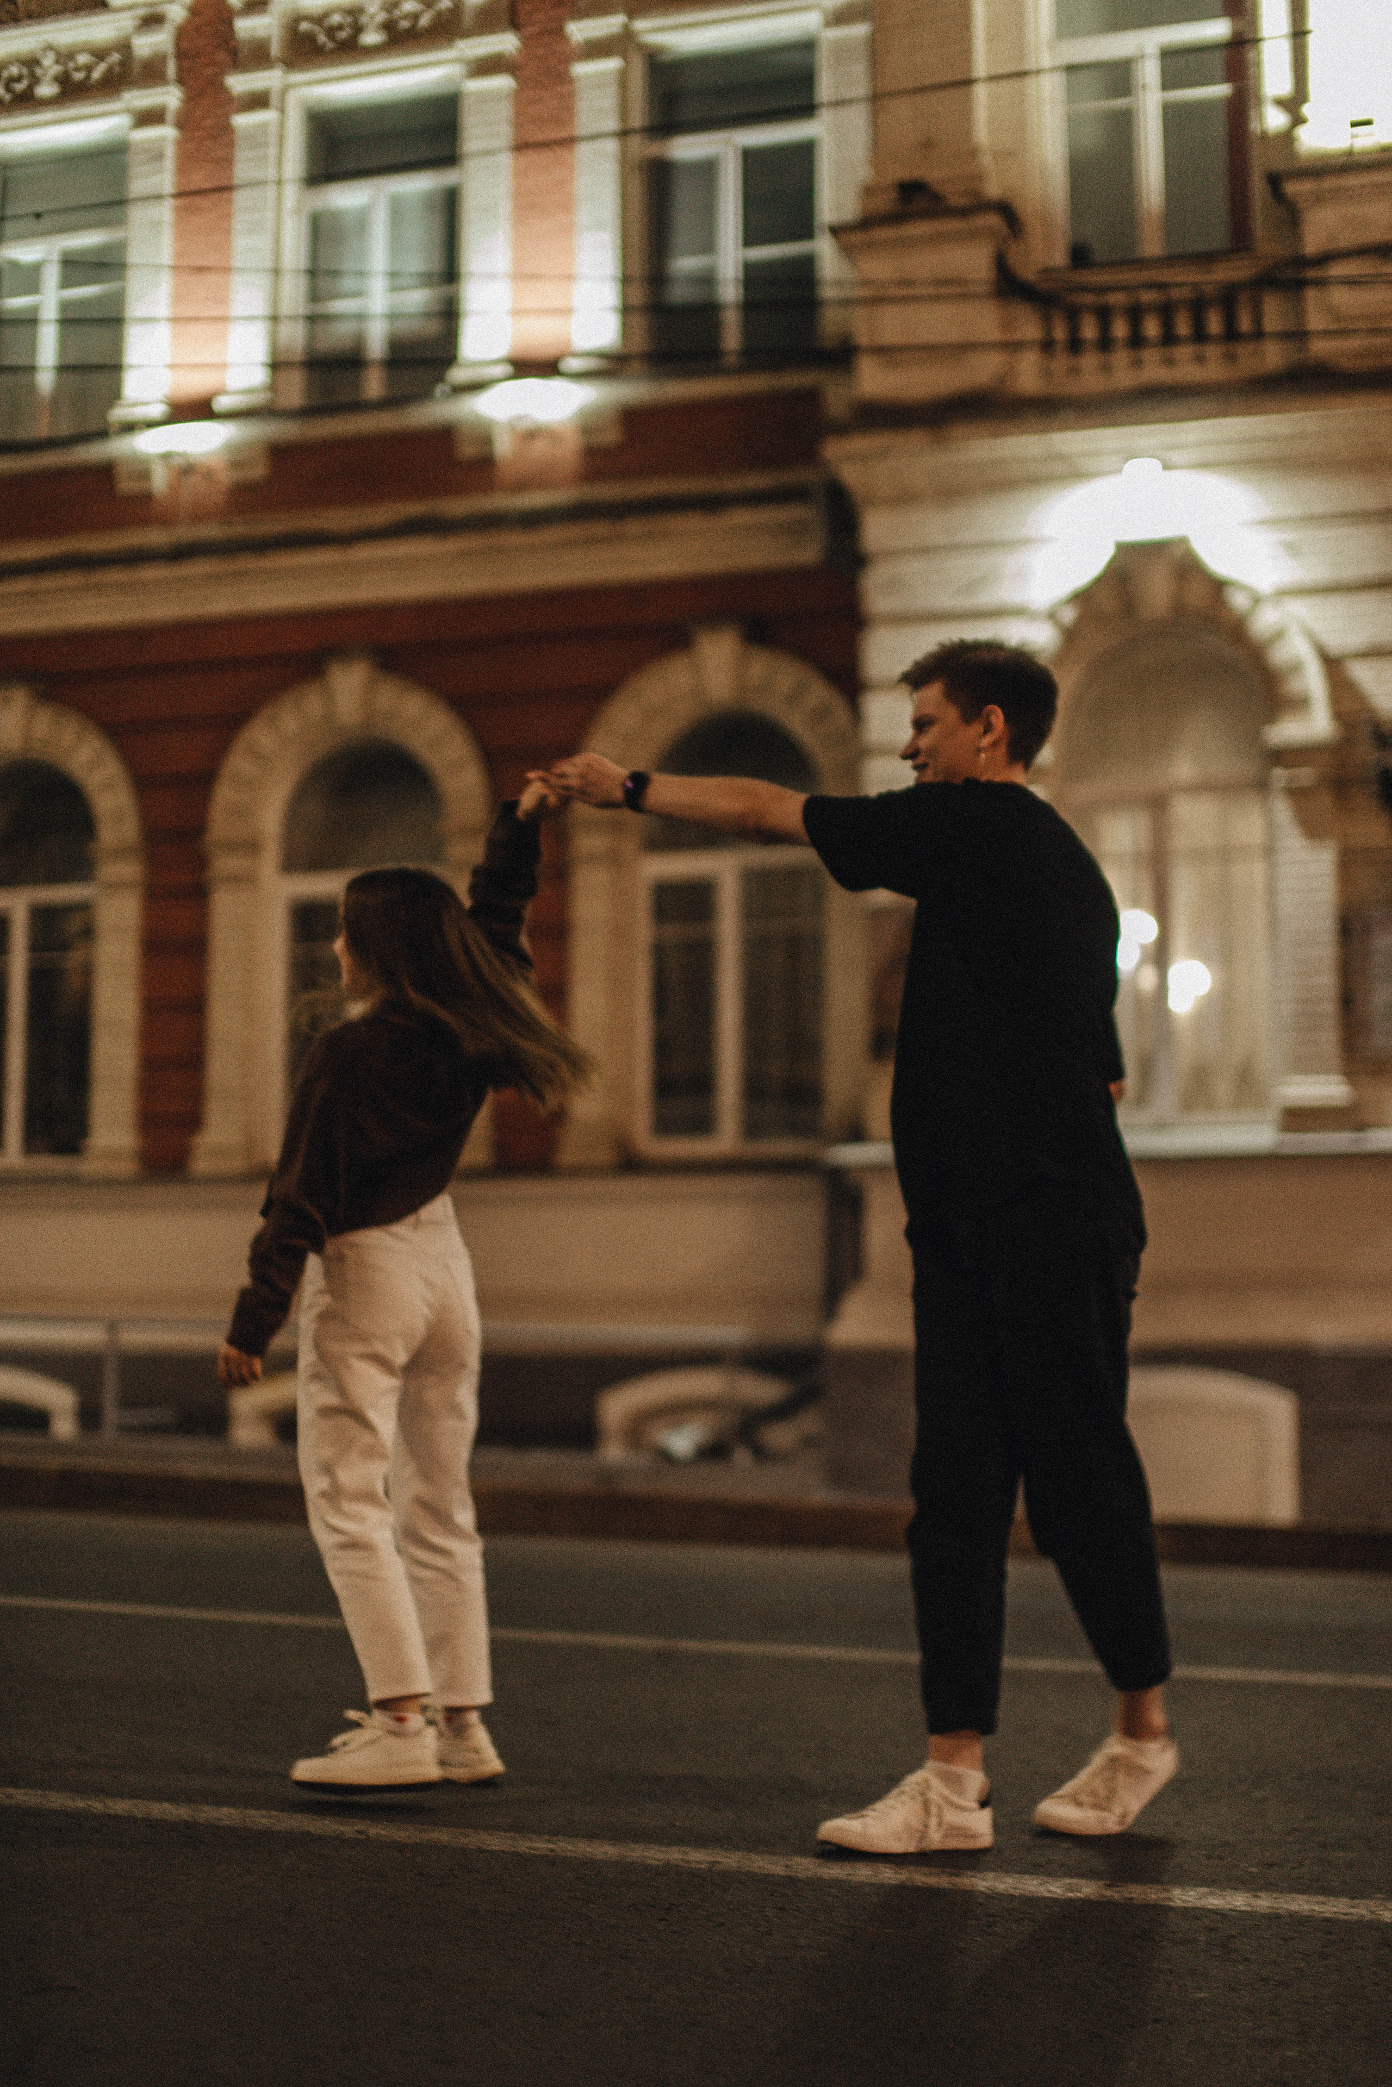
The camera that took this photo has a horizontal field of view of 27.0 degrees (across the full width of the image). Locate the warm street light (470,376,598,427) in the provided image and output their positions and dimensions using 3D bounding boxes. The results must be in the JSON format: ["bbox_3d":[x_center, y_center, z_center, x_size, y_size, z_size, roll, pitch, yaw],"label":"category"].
[{"bbox_3d":[-0.734,-3.075,14.086,0.637,0.235,0.300,-2,-7,17],"label":"warm street light"}]

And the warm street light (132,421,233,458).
[{"bbox_3d":[-2.528,-2.999,14.648,0.563,0.185,0.300,-2,-7,17],"label":"warm street light"}]

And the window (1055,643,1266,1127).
[{"bbox_3d":[2.002,-0.711,12.360,0.908,2.117,0.180,-2,-7,17],"label":"window"}]

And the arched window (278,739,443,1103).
[{"bbox_3d":[-1.636,-0.475,14.441,0.884,2.097,0.180,-2,-7,17],"label":"arched window"}]

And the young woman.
[{"bbox_3d":[-0.471,0.394,4.680,0.440,1.630,0.530,-5,-8,41],"label":"young woman"}]

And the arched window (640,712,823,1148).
[{"bbox_3d":[0.193,-0.538,13.866,0.906,2.099,0.180,-2,-7,17],"label":"arched window"}]

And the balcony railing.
[{"bbox_3d":[1.918,-2.962,12.095,1.230,0.529,0.250,-2,-7,17],"label":"balcony railing"}]

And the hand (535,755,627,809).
[{"bbox_3d":[-0.182,-0.409,4.520,0.155,0.085,0.090,-2,-7,15],"label":"hand"}]

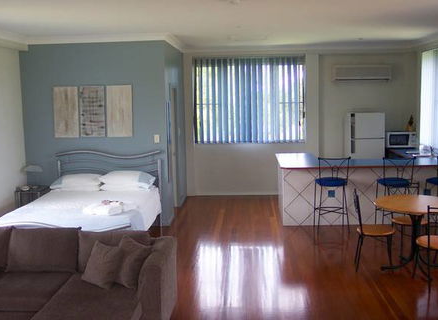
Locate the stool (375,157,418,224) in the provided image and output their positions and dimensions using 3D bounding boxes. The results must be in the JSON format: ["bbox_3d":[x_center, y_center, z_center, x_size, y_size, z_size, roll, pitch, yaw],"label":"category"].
[{"bbox_3d":[2.537,0.492,7.349,0.470,1.070,0.510,-1,6,2],"label":"stool"}]

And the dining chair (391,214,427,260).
[{"bbox_3d":[2.264,0.727,6.088,0.420,0.880,0.460,-1,7,4],"label":"dining chair"}]

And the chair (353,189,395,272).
[{"bbox_3d":[1.742,0.786,5.686,0.450,0.880,0.420,-1,7,4],"label":"chair"}]

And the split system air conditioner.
[{"bbox_3d":[2.847,-1.737,10.105,1.168,0.300,0.200,-1,6,2],"label":"split system air conditioner"}]

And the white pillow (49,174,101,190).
[{"bbox_3d":[-2.096,0.320,7.445,0.739,0.183,0.460,-1,6,2],"label":"white pillow"}]

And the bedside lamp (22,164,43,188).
[{"bbox_3d":[-2.752,0.237,7.480,0.310,0.343,0.300,-1,7,4],"label":"bedside lamp"}]

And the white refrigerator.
[{"bbox_3d":[2.836,-0.092,9.977,0.639,1.675,0.660,-1,6,2],"label":"white refrigerator"}]

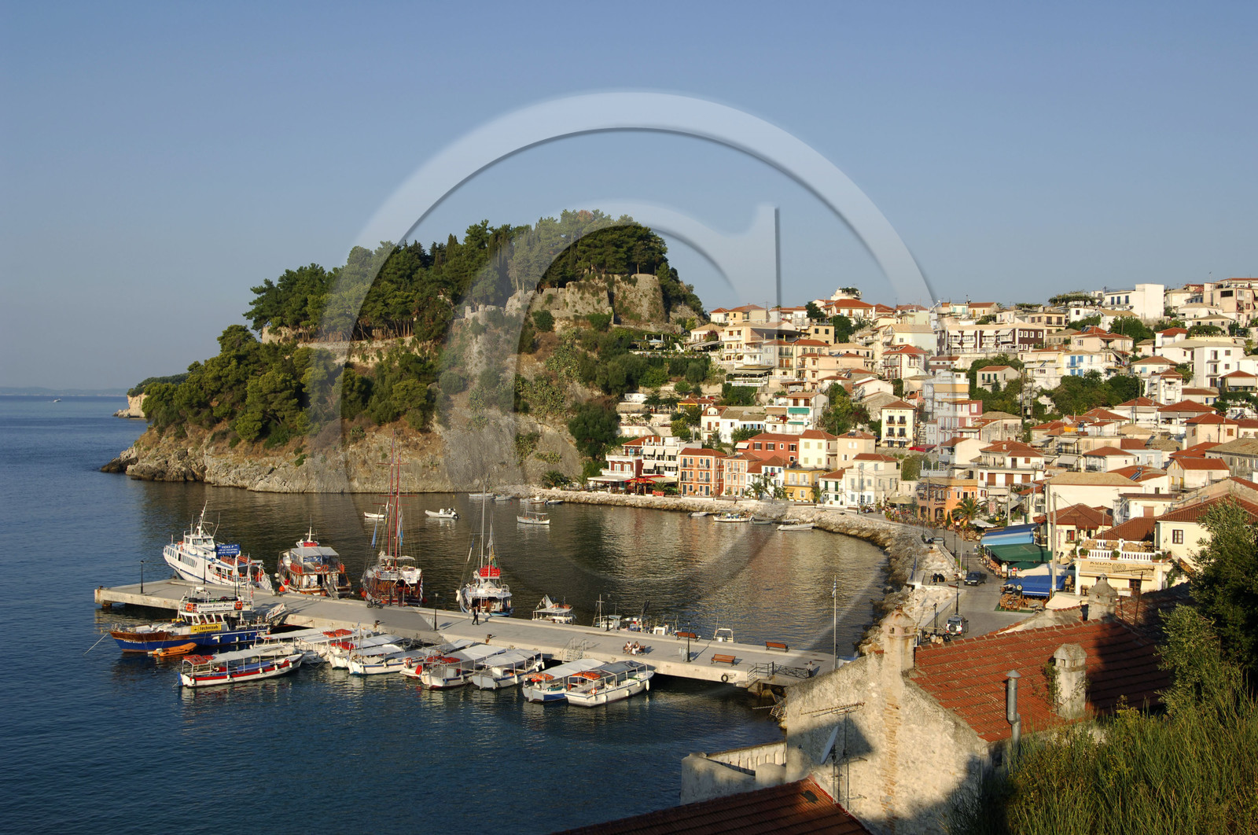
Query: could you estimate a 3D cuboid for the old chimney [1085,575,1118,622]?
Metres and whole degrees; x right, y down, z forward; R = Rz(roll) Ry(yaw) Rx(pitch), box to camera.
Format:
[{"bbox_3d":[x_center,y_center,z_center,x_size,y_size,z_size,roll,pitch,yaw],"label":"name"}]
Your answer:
[{"bbox_3d":[14.304,5.468,39.014,0.530,1.467,0.730,0,1,-35],"label":"old chimney"}]

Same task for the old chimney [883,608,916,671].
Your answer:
[{"bbox_3d":[6.772,5.567,32.380,0.480,1.580,0.680,-1,1,-34],"label":"old chimney"}]

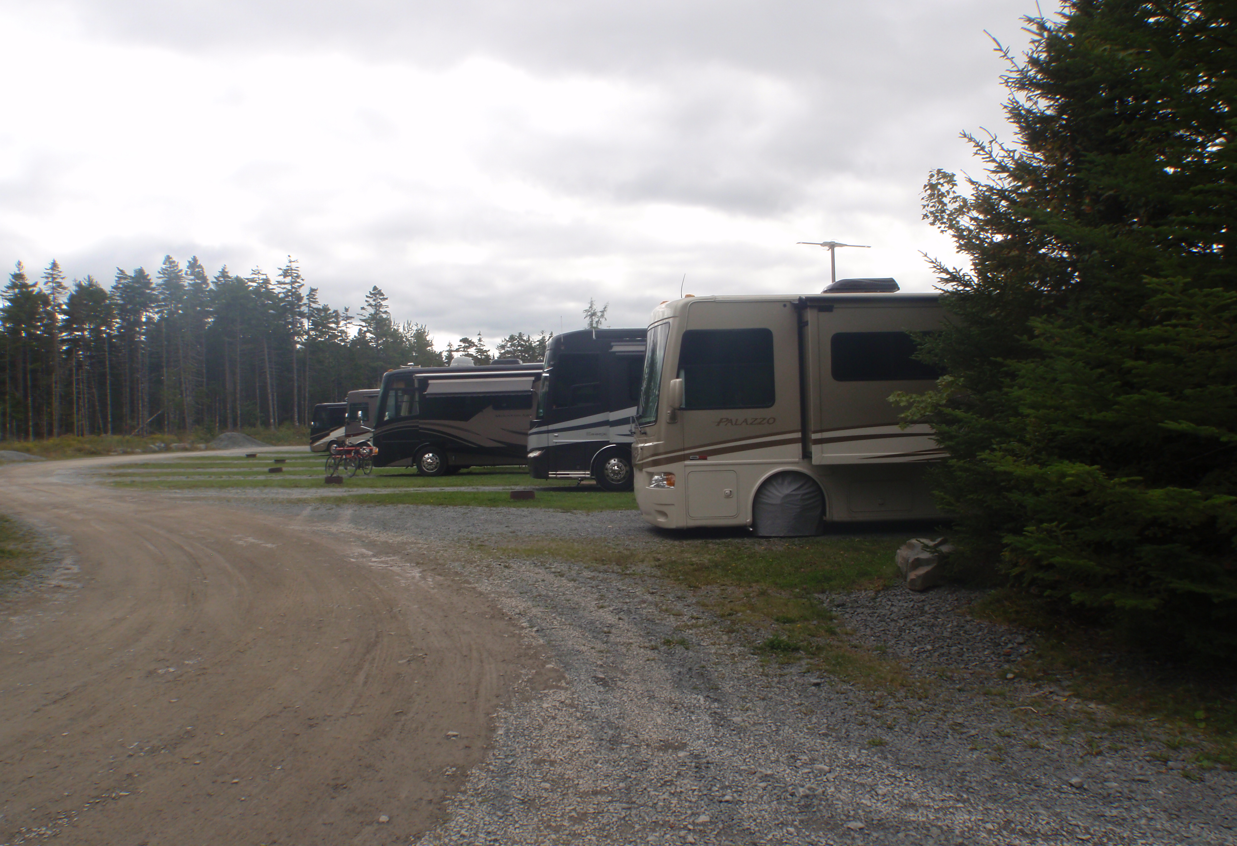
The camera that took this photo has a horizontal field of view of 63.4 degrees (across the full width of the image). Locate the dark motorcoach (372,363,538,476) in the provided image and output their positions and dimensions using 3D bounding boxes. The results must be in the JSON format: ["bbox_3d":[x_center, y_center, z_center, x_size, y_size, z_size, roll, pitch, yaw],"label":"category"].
[{"bbox_3d":[-2.050,-0.120,34.350,12.200,3.800,2.700,-1,0,11],"label":"dark motorcoach"}]

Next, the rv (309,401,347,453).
[{"bbox_3d":[-14.000,0.262,63.000,11.300,3.400,2.600,-1,0,23],"label":"rv"}]

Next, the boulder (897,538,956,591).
[{"bbox_3d":[2.980,1.351,9.660,0.570,0.460,0.500,-1,0,16],"label":"boulder"}]

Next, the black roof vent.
[{"bbox_3d":[3.690,-2.076,15.250,1.040,0.290,0.700,-1,0,-6],"label":"black roof vent"}]

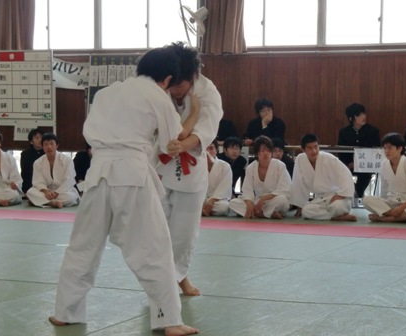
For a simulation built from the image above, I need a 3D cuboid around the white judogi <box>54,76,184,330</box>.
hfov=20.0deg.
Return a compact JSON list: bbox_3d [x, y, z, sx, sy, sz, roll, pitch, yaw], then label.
[{"bbox_3d":[-0.410,0.151,5.730,0.610,1.210,0.520,2,3,36],"label":"white judogi"}]

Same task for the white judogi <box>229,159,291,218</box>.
[{"bbox_3d":[0.621,0.212,12.415,0.650,0.610,0.580,1,3,13],"label":"white judogi"}]

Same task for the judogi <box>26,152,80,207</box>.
[{"bbox_3d":[-1.712,0.125,13.130,0.620,0.600,0.580,0,3,-7],"label":"judogi"}]

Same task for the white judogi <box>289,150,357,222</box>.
[{"bbox_3d":[1.218,0.172,11.740,0.660,0.680,0.580,1,3,12],"label":"white judogi"}]

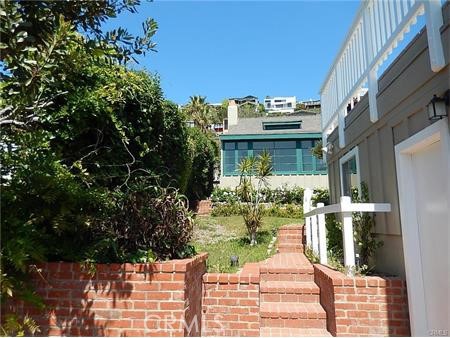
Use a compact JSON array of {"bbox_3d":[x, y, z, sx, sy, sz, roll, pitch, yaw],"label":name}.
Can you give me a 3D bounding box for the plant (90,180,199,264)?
[{"bbox_3d":[-0.786,0.533,3.300,0.950,0.790,0.800,-1,-8,3],"label":"plant"}]

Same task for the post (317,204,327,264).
[{"bbox_3d":[1.265,0.850,4.250,0.092,0.810,0.092,-1,-8,3],"label":"post"}]

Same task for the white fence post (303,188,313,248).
[{"bbox_3d":[1.273,0.781,5.000,0.092,0.970,0.092,-1,-8,3],"label":"white fence post"}]

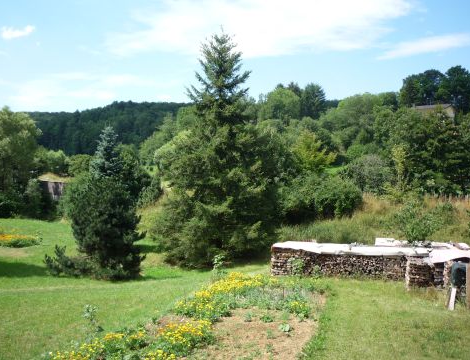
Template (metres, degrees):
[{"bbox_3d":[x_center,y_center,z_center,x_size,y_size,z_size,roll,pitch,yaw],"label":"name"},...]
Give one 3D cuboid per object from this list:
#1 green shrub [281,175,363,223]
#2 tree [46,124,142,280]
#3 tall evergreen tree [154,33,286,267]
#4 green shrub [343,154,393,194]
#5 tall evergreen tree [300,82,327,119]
[{"bbox_3d":[5.530,1.180,31.000,5.150,3.000,4.380,0,2,0],"label":"green shrub"},{"bbox_3d":[-5.930,0.990,20.500,3.970,6.380,3.580,0,2,0],"label":"tree"},{"bbox_3d":[-0.750,-1.430,23.500,6.140,11.200,6.140,0,2,0],"label":"tall evergreen tree"},{"bbox_3d":[11.830,-0.490,43.000,4.430,3.540,3.990,0,2,0],"label":"green shrub"},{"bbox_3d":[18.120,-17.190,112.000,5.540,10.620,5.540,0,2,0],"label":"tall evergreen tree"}]

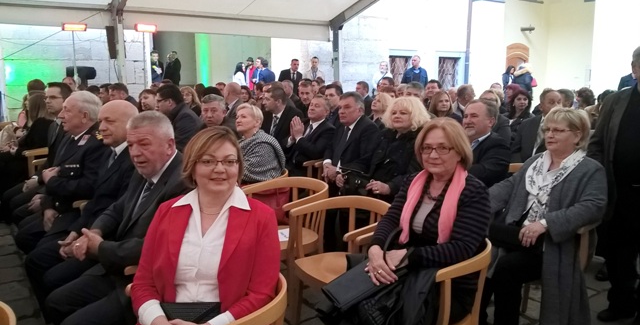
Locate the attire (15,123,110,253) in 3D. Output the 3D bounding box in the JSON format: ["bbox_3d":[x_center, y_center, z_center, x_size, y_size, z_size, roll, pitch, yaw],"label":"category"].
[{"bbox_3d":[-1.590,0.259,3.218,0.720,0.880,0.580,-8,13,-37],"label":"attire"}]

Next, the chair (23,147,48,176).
[{"bbox_3d":[-2.580,0.212,4.981,0.580,0.730,0.570,-6,12,-32],"label":"chair"}]

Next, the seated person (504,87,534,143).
[{"bbox_3d":[1.950,-0.076,5.170,0.780,1.270,0.520,-8,13,-36],"label":"seated person"}]

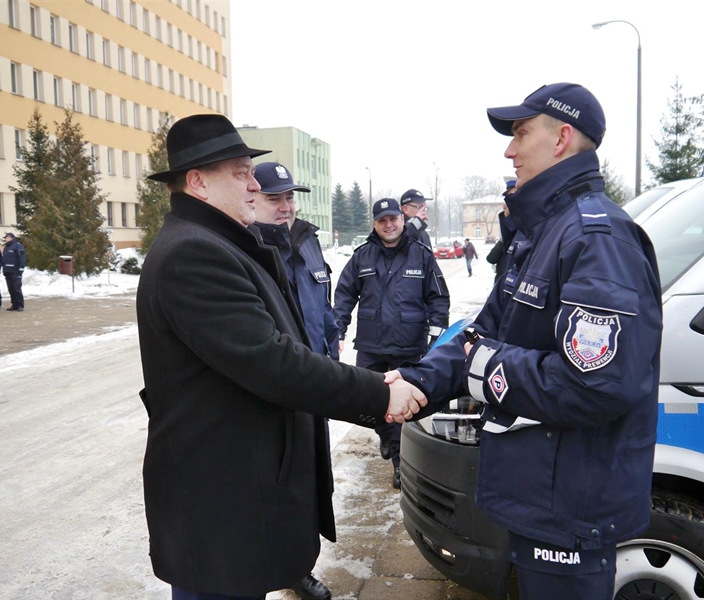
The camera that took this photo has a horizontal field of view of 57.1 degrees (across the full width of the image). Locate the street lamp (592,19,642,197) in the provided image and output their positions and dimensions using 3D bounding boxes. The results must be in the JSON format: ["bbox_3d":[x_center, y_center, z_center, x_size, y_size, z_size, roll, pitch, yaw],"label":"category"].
[{"bbox_3d":[8.969,-4.956,21.984,1.650,8.750,0.320,1,5,14],"label":"street lamp"}]

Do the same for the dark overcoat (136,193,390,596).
[{"bbox_3d":[-0.209,0.206,1.530,0.580,0.940,0.560,0,5,2],"label":"dark overcoat"}]

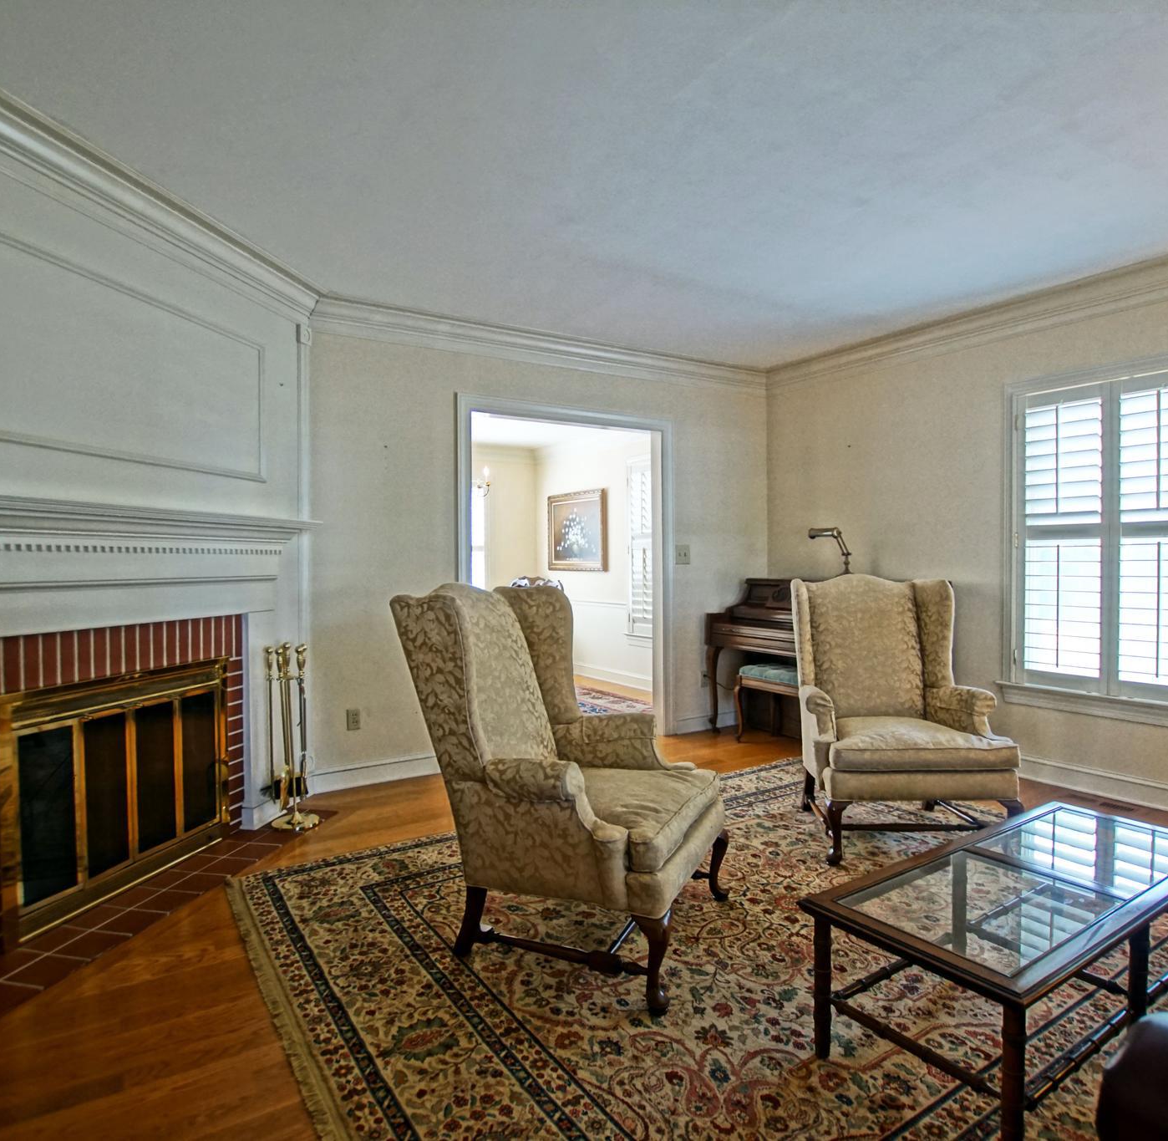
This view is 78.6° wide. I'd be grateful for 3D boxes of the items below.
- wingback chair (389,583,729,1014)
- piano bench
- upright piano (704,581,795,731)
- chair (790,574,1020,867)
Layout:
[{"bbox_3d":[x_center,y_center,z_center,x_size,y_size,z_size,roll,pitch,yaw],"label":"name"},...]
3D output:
[{"bbox_3d":[-0.039,0.605,2.398,0.916,1.125,0.797,0,1,25],"label":"wingback chair"},{"bbox_3d":[1.387,0.897,4.566,0.387,0.494,0.773,0,1,-35],"label":"piano bench"},{"bbox_3d":[1.503,0.605,4.599,0.666,1.077,1.392,0,1,-35],"label":"upright piano"},{"bbox_3d":[1.352,0.595,3.214,0.785,1.125,0.892,0,1,1],"label":"chair"}]

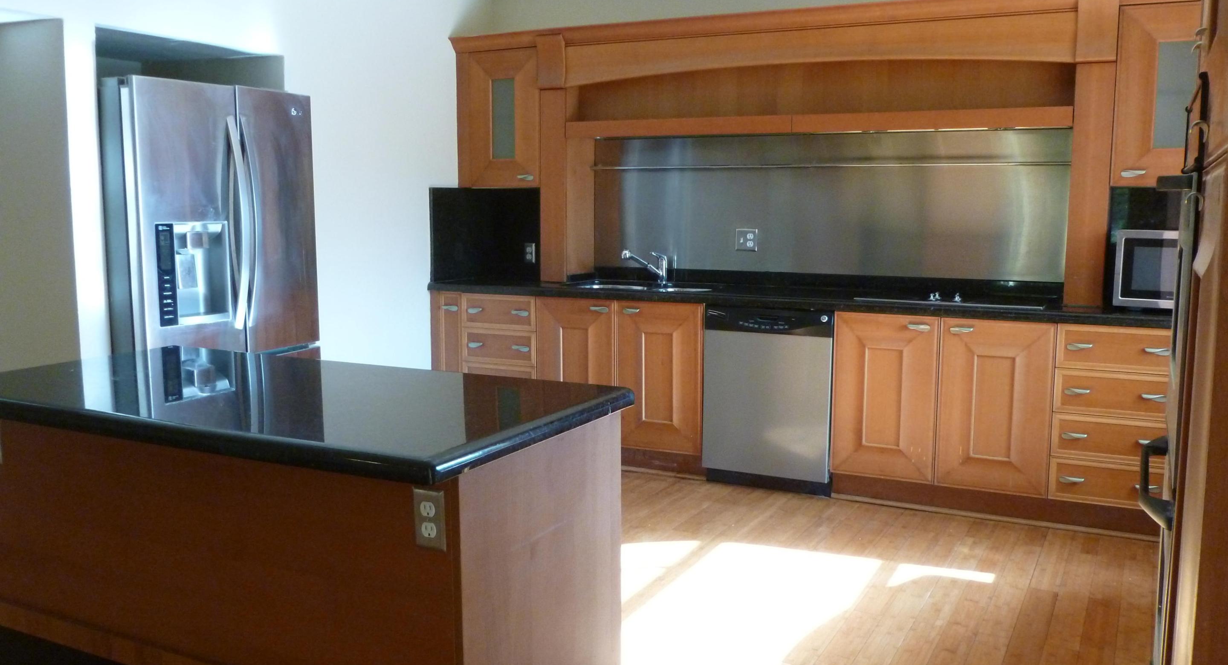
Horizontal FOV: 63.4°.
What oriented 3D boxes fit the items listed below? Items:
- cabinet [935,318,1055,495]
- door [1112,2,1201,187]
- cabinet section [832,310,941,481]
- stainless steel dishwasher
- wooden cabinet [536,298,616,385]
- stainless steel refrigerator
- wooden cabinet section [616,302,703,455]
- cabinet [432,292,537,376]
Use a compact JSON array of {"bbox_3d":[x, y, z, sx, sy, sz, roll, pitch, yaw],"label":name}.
[{"bbox_3d":[1.713,0.273,4.417,0.449,0.727,0.615,4,9,25],"label":"cabinet"},{"bbox_3d":[2.243,-0.950,3.963,0.437,0.727,0.030,4,8,26],"label":"door"},{"bbox_3d":[1.302,0.246,4.590,0.446,0.726,0.570,4,9,25],"label":"cabinet section"},{"bbox_3d":[0.823,0.289,4.833,0.603,0.864,0.605,4,9,25],"label":"stainless steel dishwasher"},{"bbox_3d":[-0.065,0.154,5.260,0.448,0.727,0.615,4,9,25],"label":"wooden cabinet"},{"bbox_3d":[-1.801,-0.072,4.104,0.850,1.790,0.890,4,9,25],"label":"stainless steel refrigerator"},{"bbox_3d":[0.336,0.182,5.048,0.460,0.726,0.570,4,9,25],"label":"wooden cabinet section"},{"bbox_3d":[-0.558,0.121,5.494,0.646,0.727,0.615,4,9,25],"label":"cabinet"}]

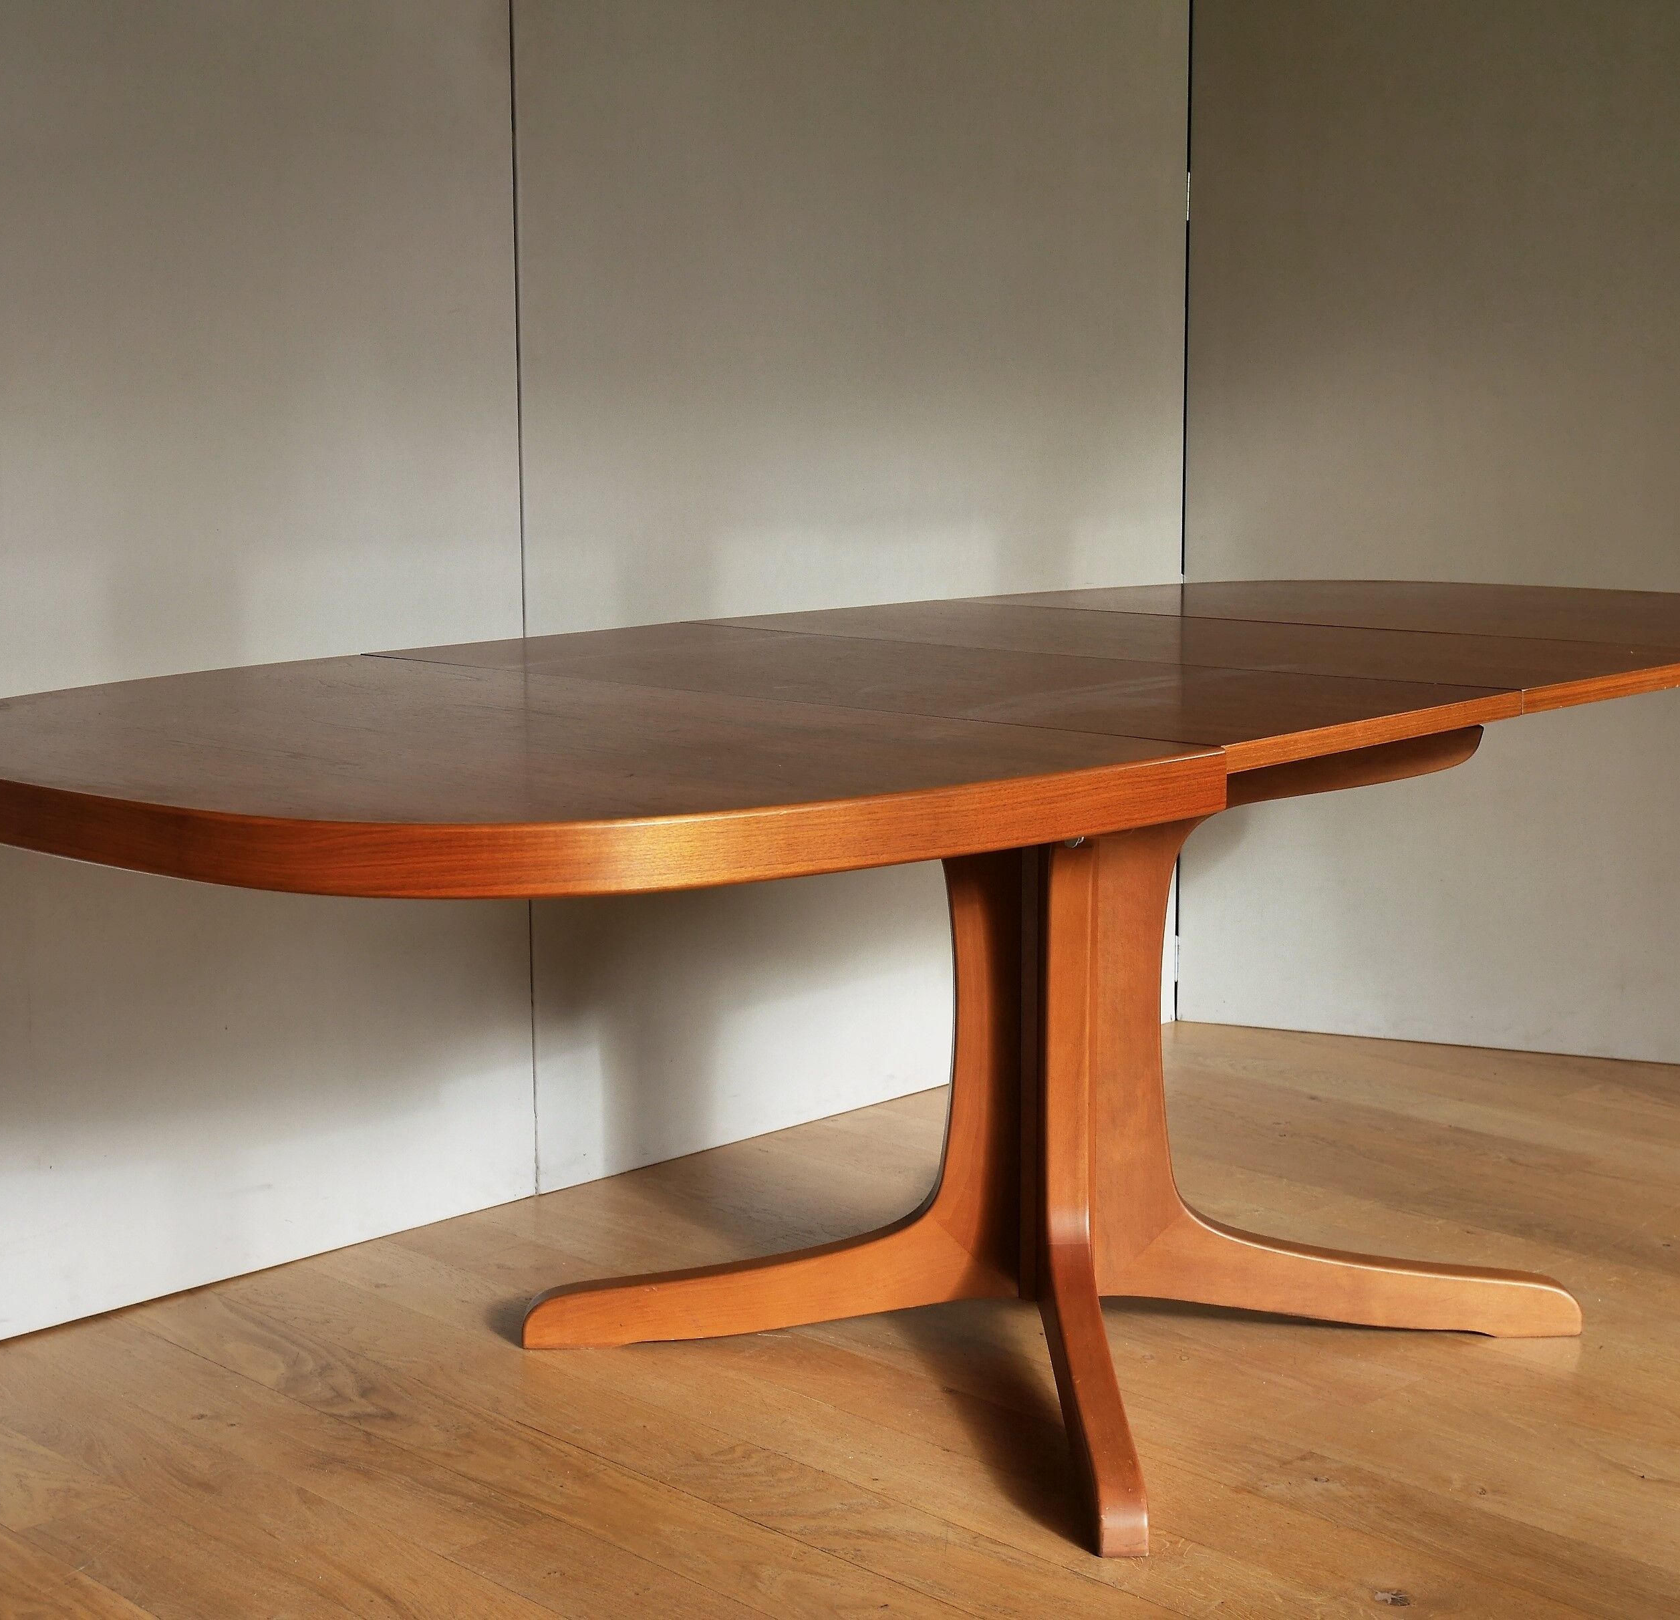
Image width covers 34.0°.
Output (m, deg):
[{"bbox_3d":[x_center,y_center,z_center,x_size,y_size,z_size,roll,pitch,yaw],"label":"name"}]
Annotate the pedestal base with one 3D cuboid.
[{"bbox_3d":[0.227,0.236,2.881,0.830,0.655,0.830,8,12,42],"label":"pedestal base"}]

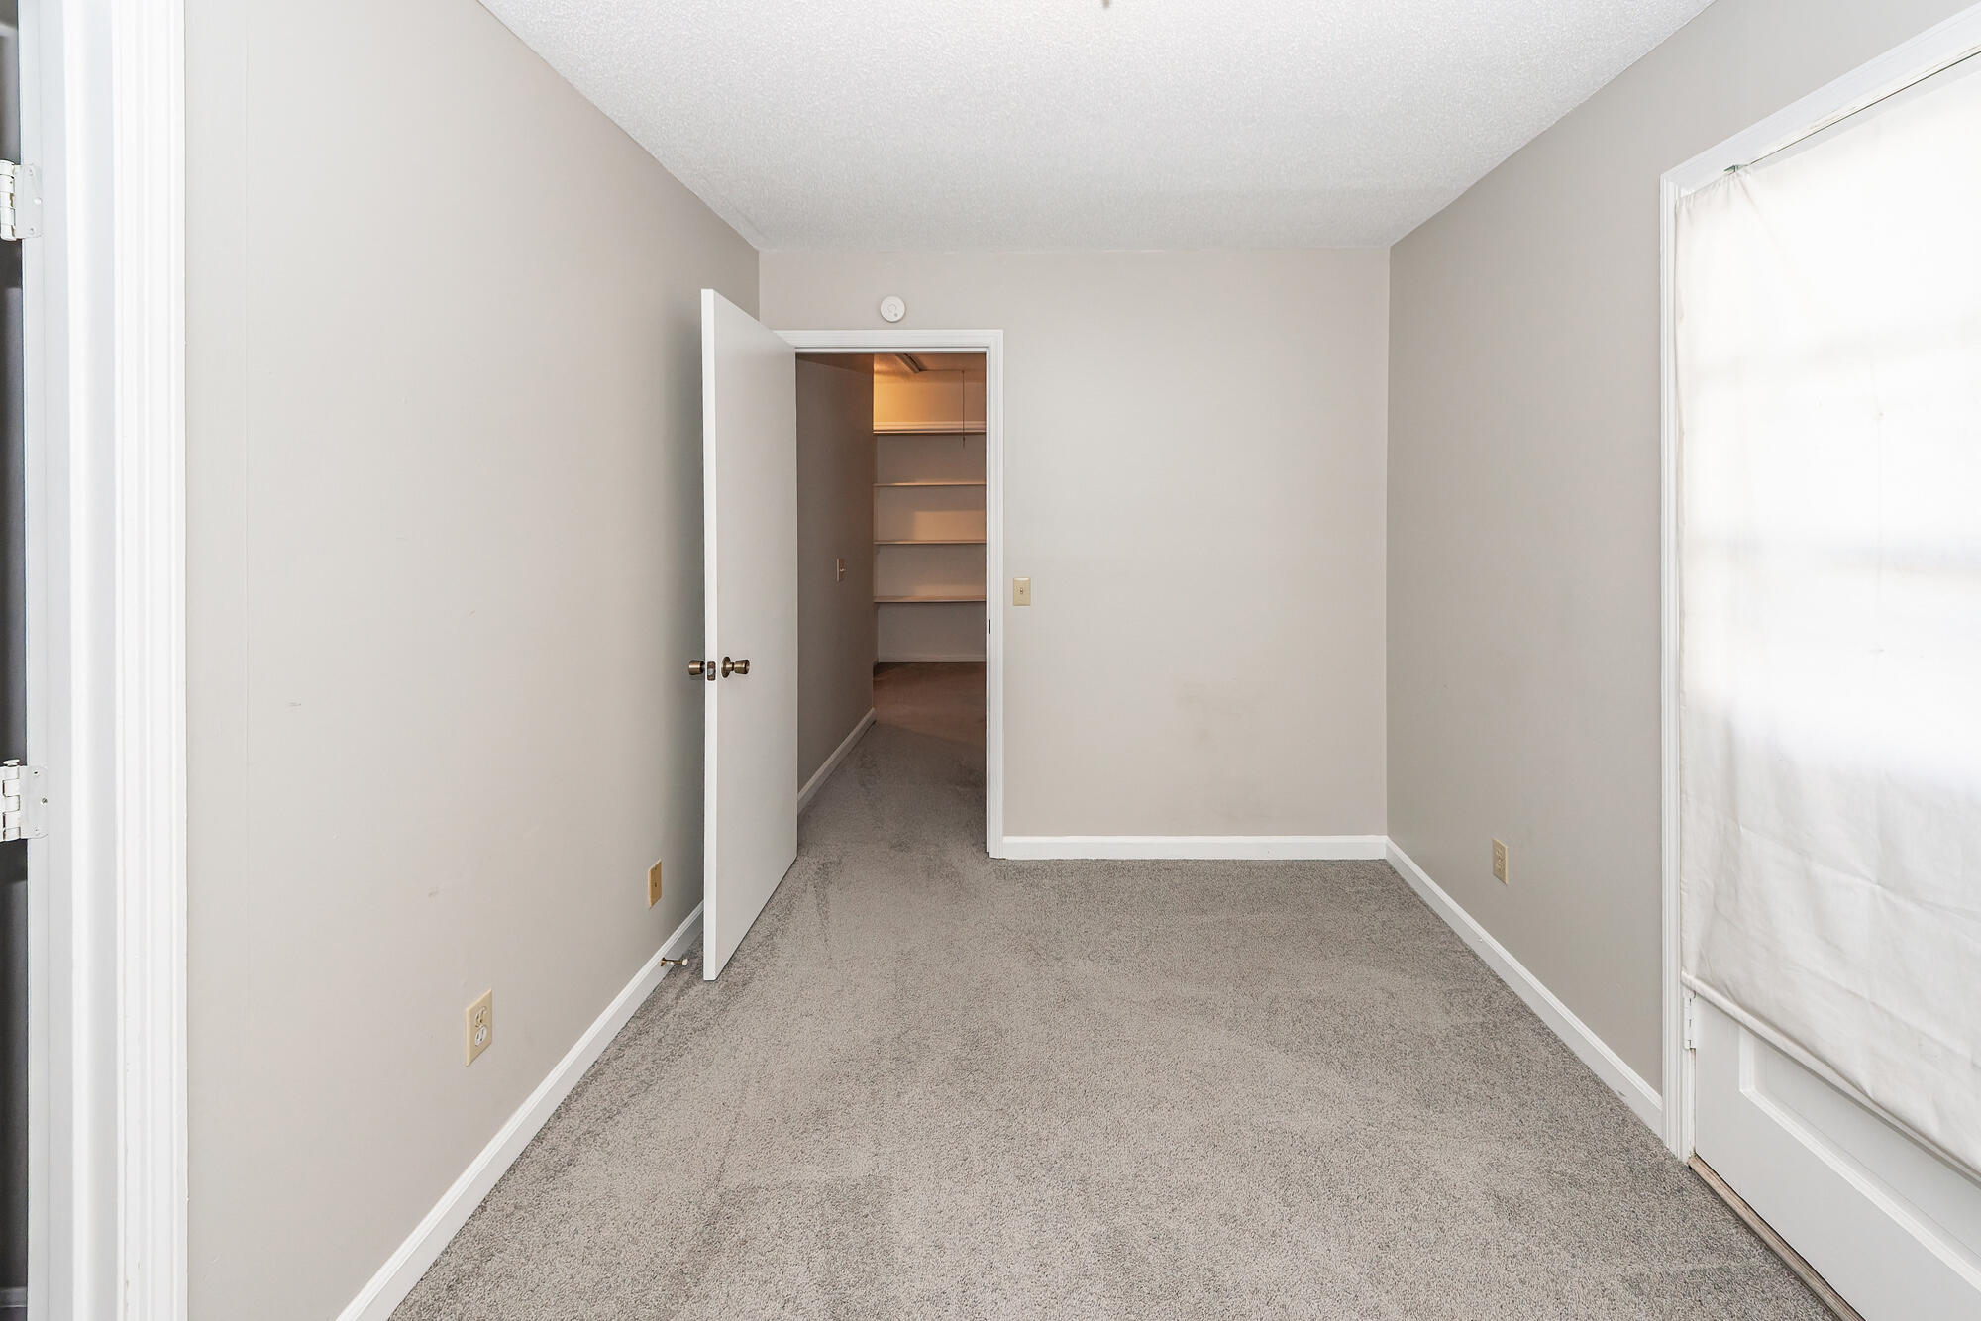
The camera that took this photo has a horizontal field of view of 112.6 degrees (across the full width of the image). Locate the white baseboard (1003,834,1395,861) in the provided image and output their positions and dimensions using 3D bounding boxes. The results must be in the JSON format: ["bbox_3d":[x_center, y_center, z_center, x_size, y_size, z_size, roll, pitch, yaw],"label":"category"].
[{"bbox_3d":[0.817,0.747,2.630,1.540,0.095,0.018,0,4,0],"label":"white baseboard"}]

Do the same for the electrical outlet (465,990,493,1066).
[{"bbox_3d":[-1.048,0.755,1.355,0.008,0.115,0.069,0,4,5],"label":"electrical outlet"}]

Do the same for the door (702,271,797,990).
[{"bbox_3d":[-0.811,-0.160,2.300,0.038,2.030,0.735,0,4,3],"label":"door"}]

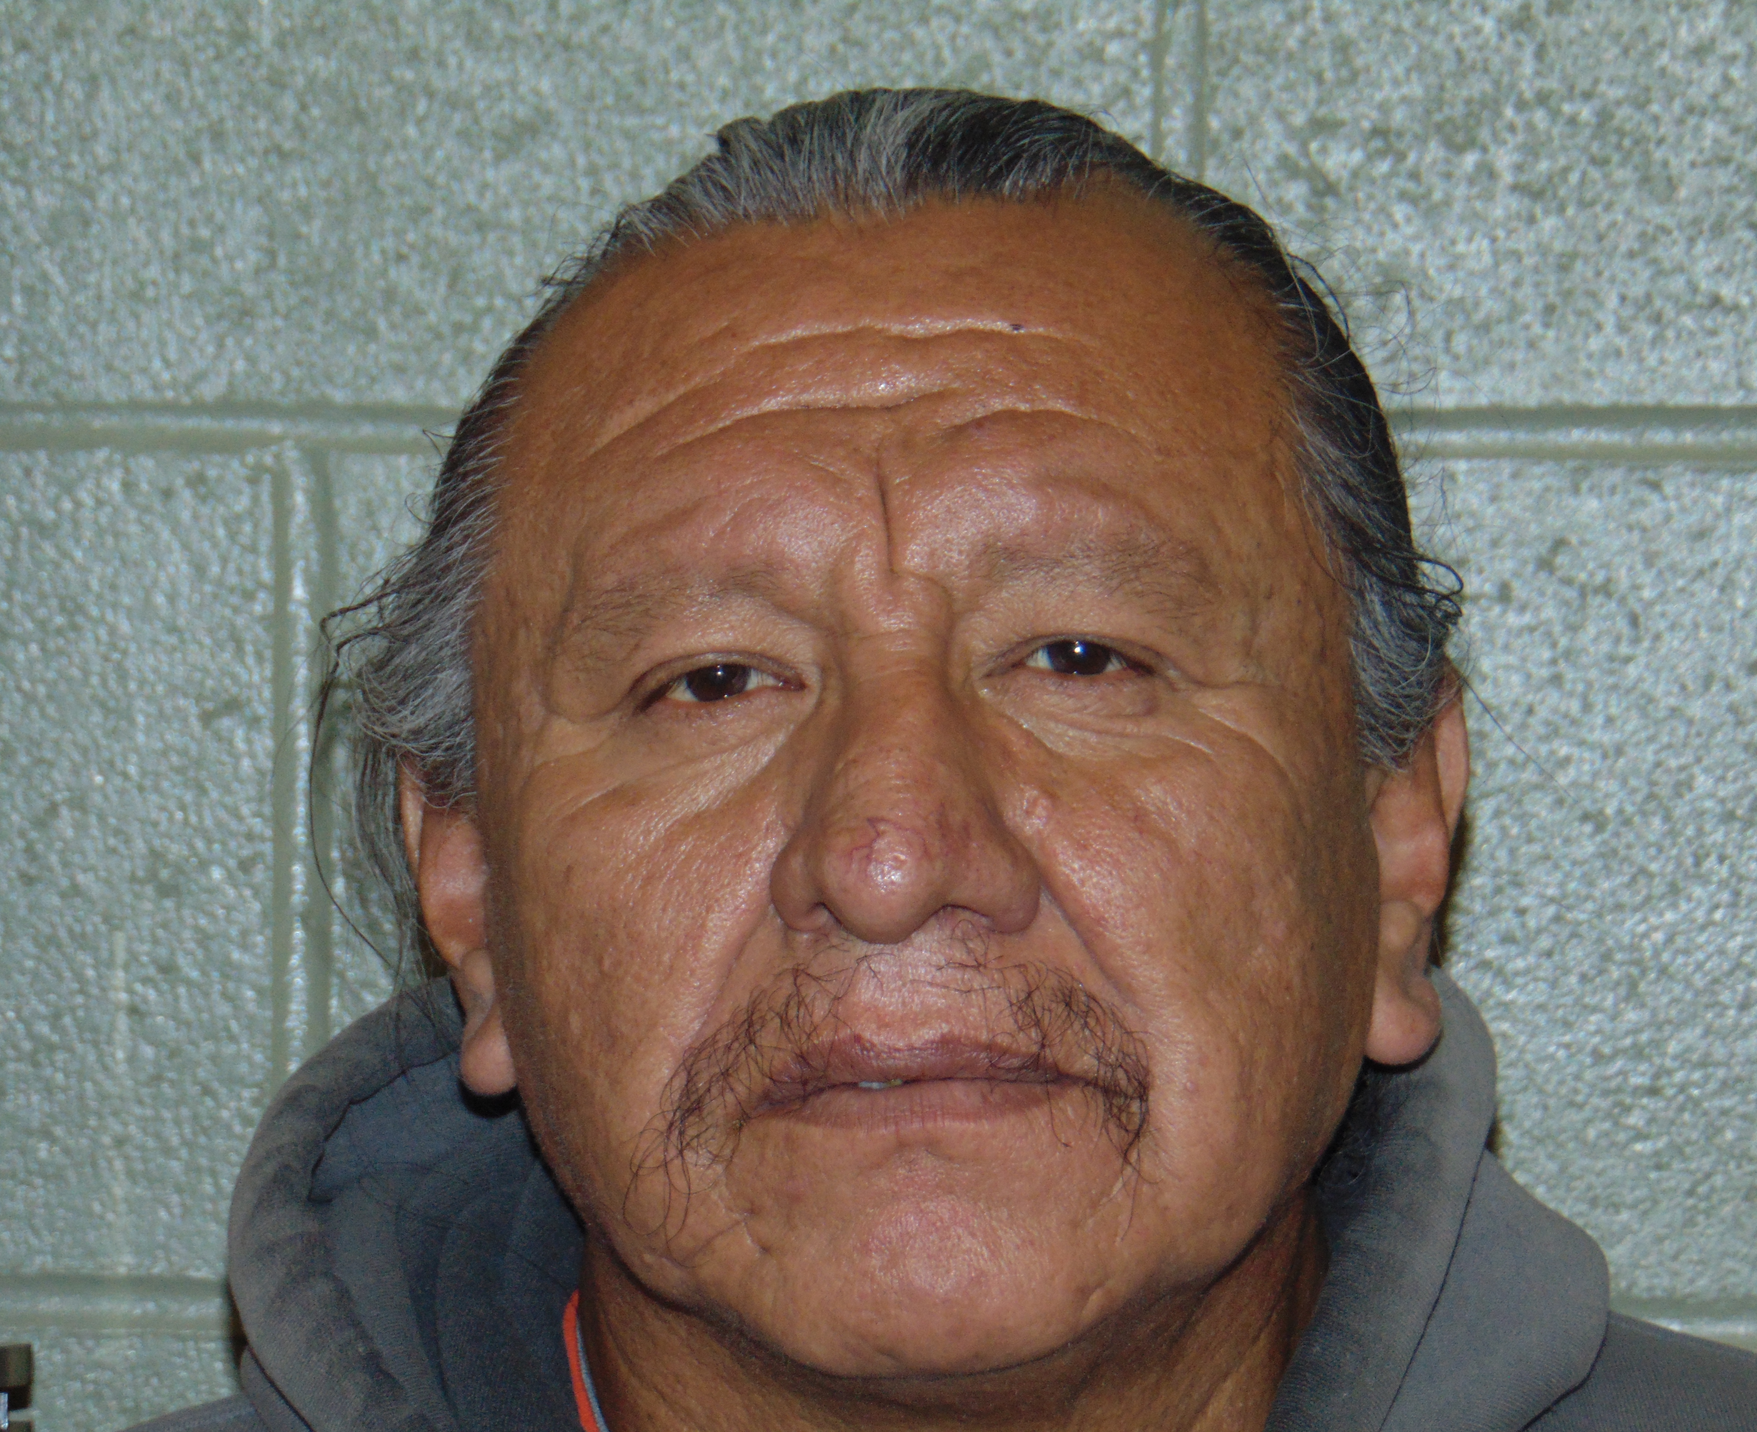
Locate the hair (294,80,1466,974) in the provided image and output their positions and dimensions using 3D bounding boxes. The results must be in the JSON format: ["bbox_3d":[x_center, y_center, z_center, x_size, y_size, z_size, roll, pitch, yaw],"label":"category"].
[{"bbox_3d":[0.004,-0.024,1.735,0.210,0.195,0.195,-3,-10,3],"label":"hair"}]

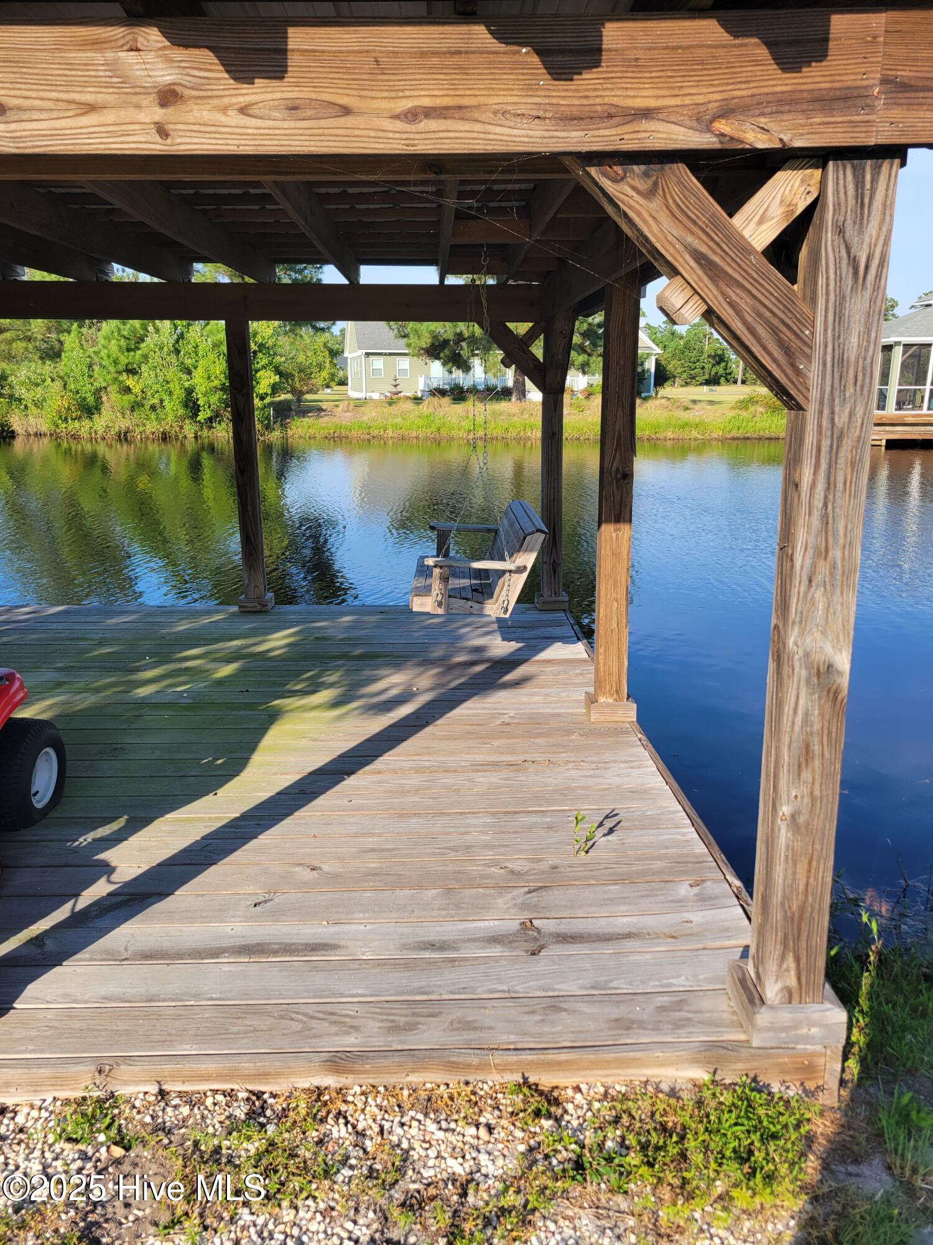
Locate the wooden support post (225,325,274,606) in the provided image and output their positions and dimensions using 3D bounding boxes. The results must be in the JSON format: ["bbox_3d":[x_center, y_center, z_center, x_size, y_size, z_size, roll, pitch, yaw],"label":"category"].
[{"bbox_3d":[-1.556,-1.087,6.672,0.200,2.040,0.200,-1,13,-2],"label":"wooden support post"}]

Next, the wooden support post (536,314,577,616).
[{"bbox_3d":[0.628,-1.151,6.748,0.200,2.100,0.200,-1,13,-2],"label":"wooden support post"}]

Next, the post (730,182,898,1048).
[{"bbox_3d":[0.777,0.032,2.111,0.215,1.960,0.215,-1,13,-2],"label":"post"}]

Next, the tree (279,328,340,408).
[{"bbox_3d":[-9.099,-14.688,54.000,3.600,4.800,3.500,-1,13,-2],"label":"tree"}]

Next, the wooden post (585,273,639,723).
[{"bbox_3d":[0.694,-0.547,4.332,0.210,2.050,0.210,-1,13,-2],"label":"wooden post"}]

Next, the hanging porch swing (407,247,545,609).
[{"bbox_3d":[0.045,-1.084,5.454,0.740,1.880,1.270,-1,13,-2],"label":"hanging porch swing"}]

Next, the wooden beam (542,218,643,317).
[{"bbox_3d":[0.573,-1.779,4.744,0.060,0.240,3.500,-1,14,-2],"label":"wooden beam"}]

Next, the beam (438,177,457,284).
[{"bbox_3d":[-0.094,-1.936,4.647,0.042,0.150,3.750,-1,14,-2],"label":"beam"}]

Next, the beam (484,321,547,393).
[{"bbox_3d":[0.345,-1.888,6.550,0.140,0.680,0.120,-45,11,8],"label":"beam"}]

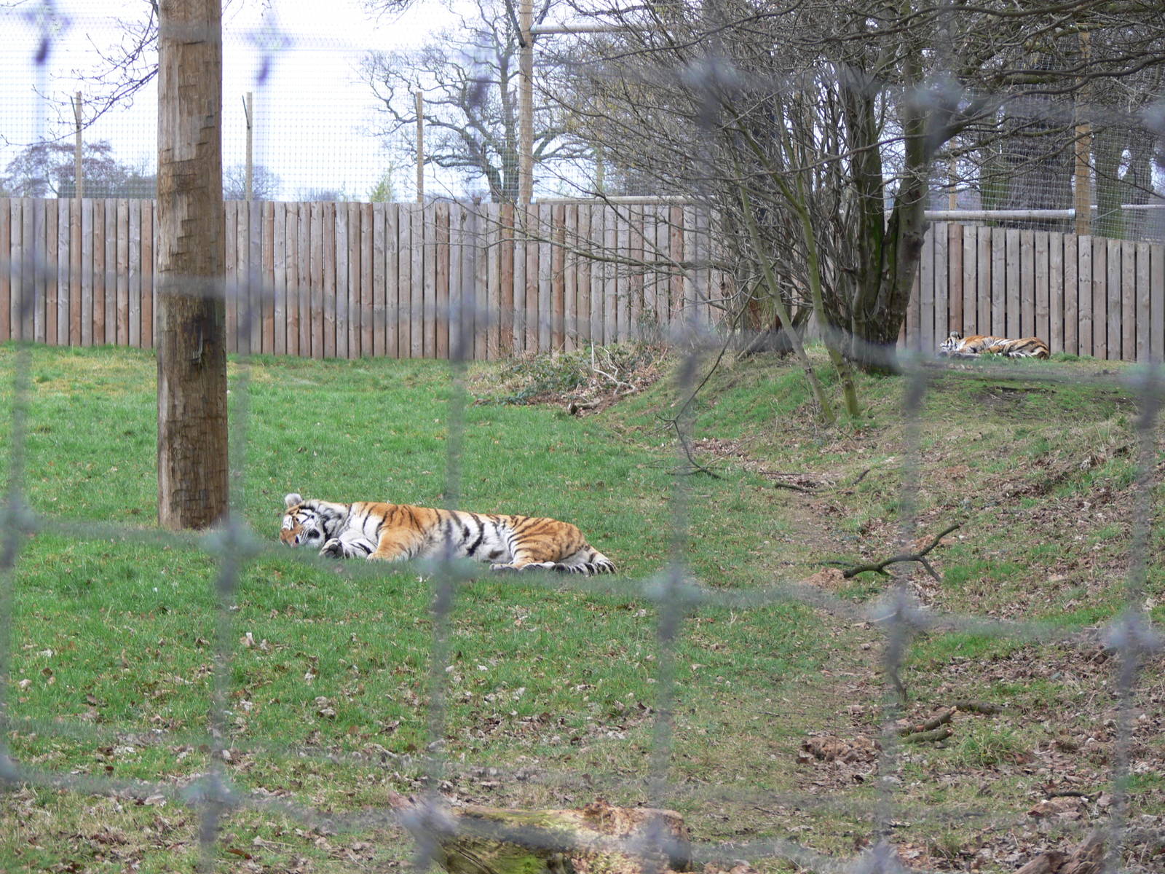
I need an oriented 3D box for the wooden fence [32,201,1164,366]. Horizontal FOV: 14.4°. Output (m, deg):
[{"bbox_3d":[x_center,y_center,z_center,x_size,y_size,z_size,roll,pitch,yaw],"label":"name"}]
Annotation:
[{"bbox_3d":[-0.433,-2.269,65.500,18.000,2.250,0.300,1,3,22],"label":"wooden fence"}]

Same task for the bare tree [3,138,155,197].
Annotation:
[{"bbox_3d":[-21.892,-9.929,200.000,6.500,6.000,6.000,0,2,0],"label":"bare tree"}]

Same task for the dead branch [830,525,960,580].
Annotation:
[{"bbox_3d":[1.492,0.549,22.000,0.620,0.250,0.280,0,2,0],"label":"dead branch"}]

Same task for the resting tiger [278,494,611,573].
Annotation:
[{"bbox_3d":[-0.681,0.492,23.400,1.580,0.370,0.650,1,3,18],"label":"resting tiger"}]

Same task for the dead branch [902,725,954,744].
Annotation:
[{"bbox_3d":[1.113,0.960,14.900,0.165,0.050,0.060,-1,3,-18],"label":"dead branch"}]

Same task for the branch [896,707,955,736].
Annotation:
[{"bbox_3d":[1.116,0.925,15.000,0.190,0.075,0.070,-1,3,-23],"label":"branch"}]

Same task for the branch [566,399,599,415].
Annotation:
[{"bbox_3d":[0.000,-0.276,43.000,0.310,0.130,0.150,0,2,0],"label":"branch"}]

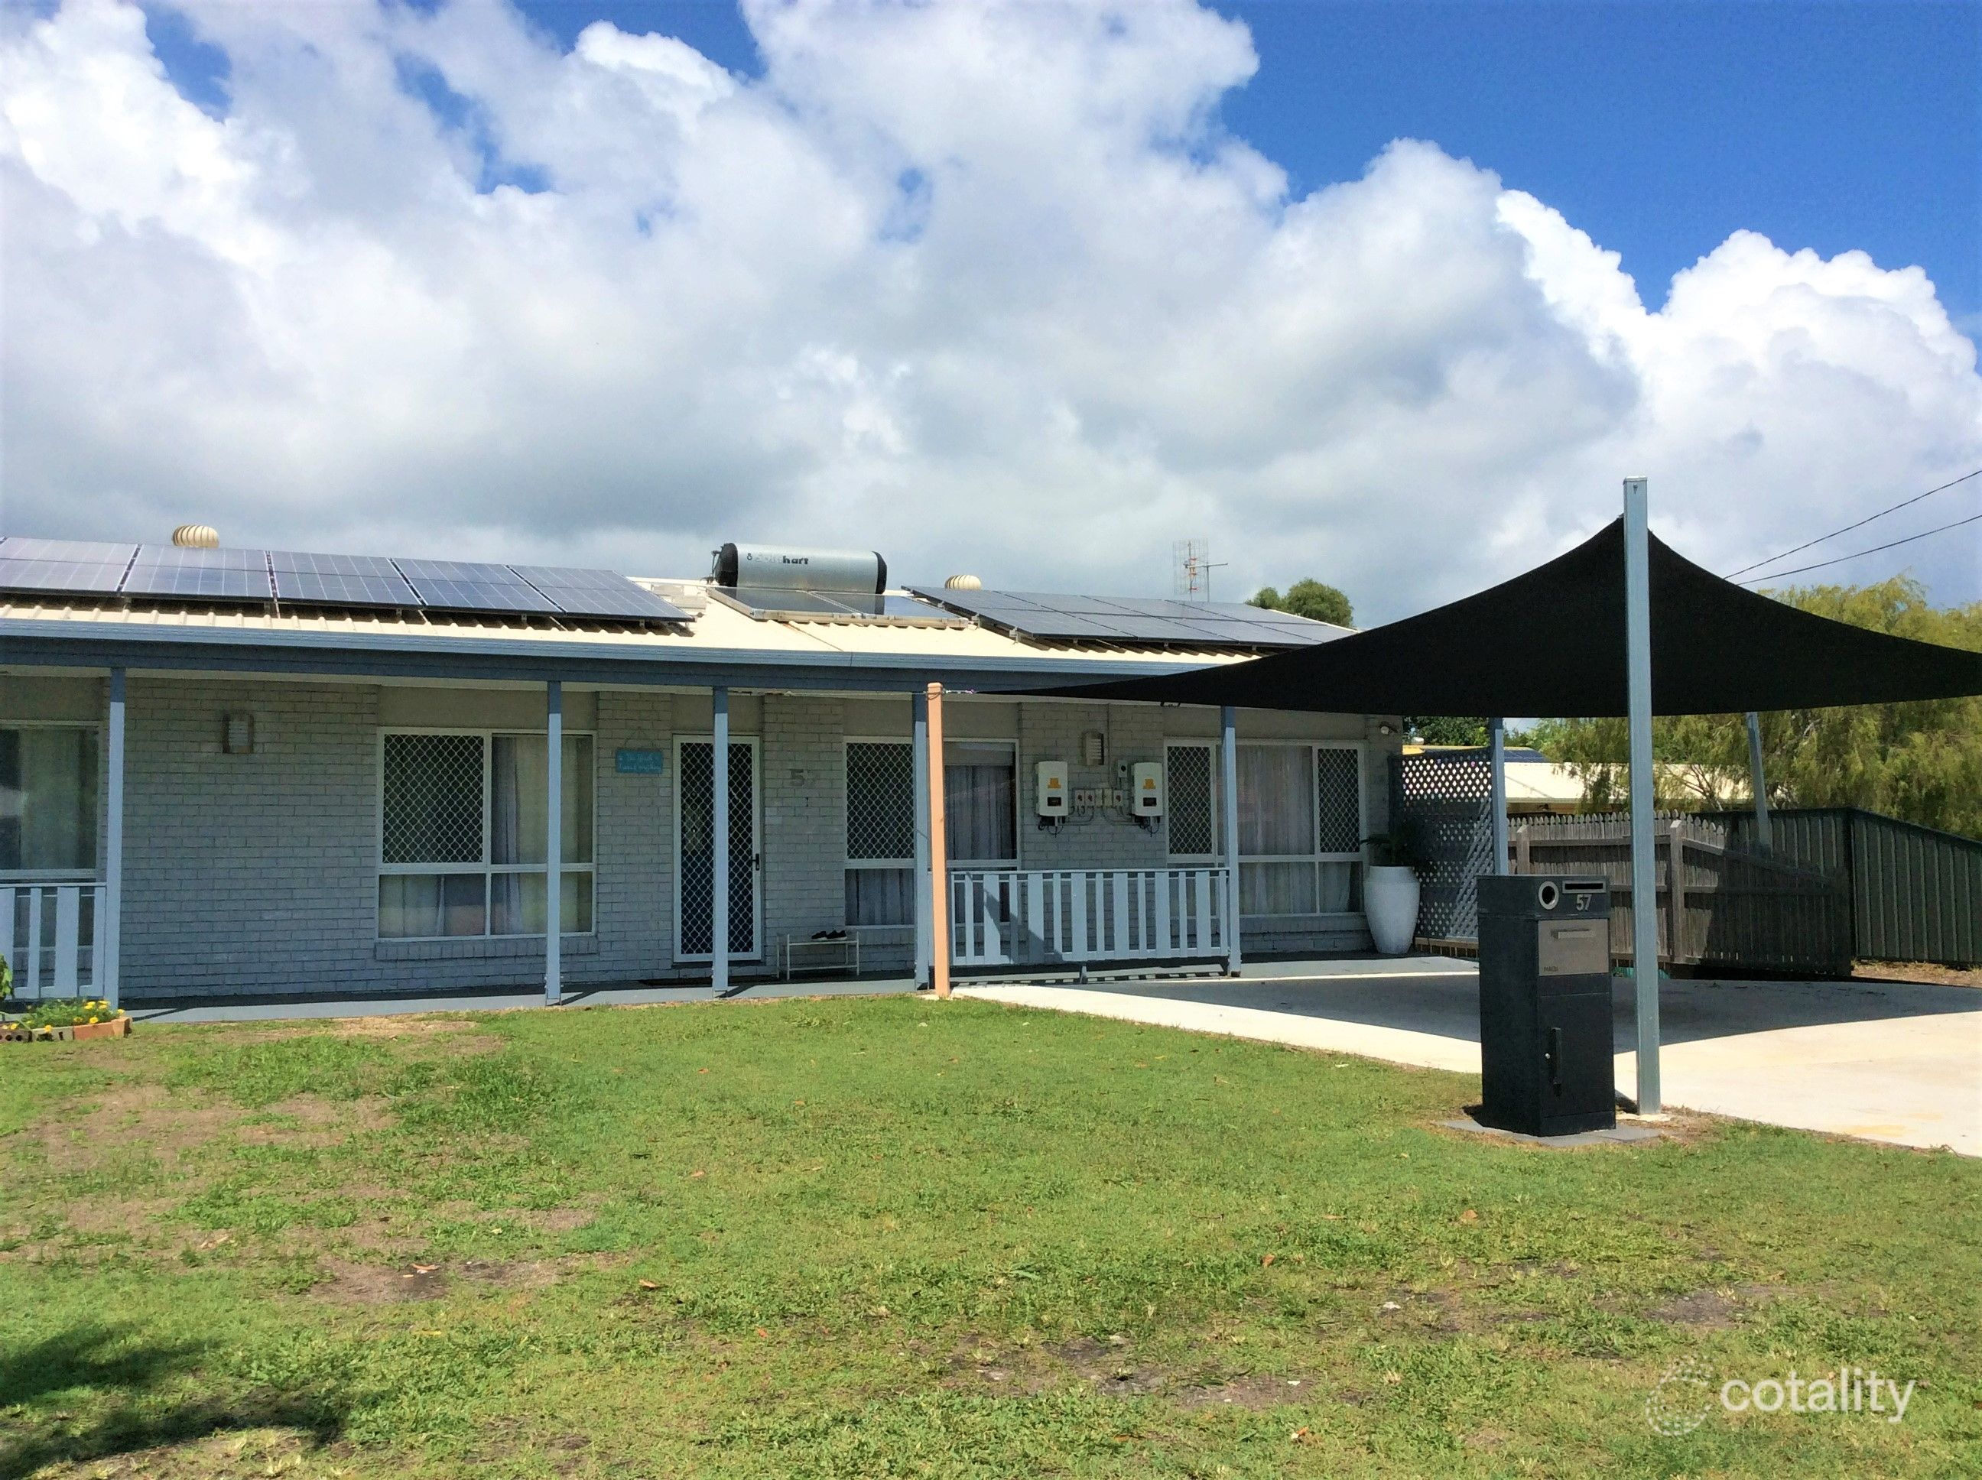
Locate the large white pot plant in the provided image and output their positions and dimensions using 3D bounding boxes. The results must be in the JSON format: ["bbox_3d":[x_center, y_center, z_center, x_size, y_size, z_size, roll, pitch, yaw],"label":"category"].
[{"bbox_3d":[4.187,1.540,19.039,0.640,1.351,0.620,0,-3,0],"label":"large white pot plant"}]

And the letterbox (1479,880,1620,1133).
[{"bbox_3d":[2.504,1.179,8.244,0.457,1.127,0.350,1,-4,-28],"label":"letterbox"}]

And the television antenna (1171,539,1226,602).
[{"bbox_3d":[2.724,-2.175,23.800,0.680,0.920,0.250,-2,-4,30],"label":"television antenna"}]

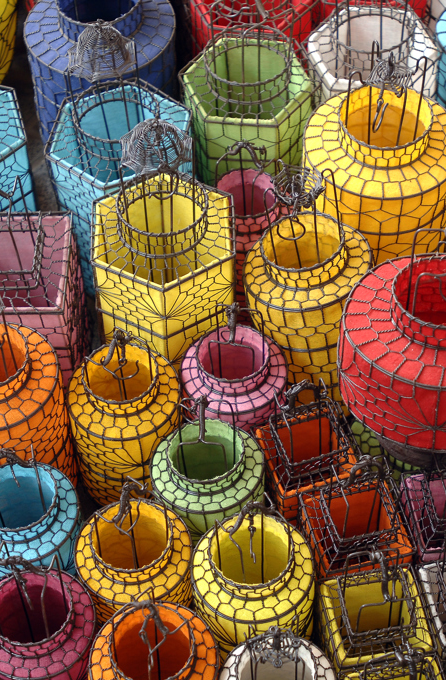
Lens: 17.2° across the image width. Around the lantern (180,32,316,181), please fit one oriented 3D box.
[{"bbox_3d":[0.039,-0.271,2.070,0.195,0.309,0.168,4,52,5],"label":"lantern"}]

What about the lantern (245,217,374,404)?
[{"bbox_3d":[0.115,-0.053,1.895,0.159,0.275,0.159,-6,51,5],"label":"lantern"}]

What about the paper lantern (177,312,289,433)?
[{"bbox_3d":[0.015,0.058,1.852,0.138,0.249,0.138,-1,52,0],"label":"paper lantern"}]

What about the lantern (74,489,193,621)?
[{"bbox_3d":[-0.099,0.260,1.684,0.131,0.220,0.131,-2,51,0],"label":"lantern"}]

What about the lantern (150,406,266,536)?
[{"bbox_3d":[-0.016,0.171,1.771,0.141,0.239,0.141,-3,52,-1],"label":"lantern"}]

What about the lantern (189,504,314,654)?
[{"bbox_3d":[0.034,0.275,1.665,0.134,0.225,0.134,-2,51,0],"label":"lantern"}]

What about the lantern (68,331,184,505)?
[{"bbox_3d":[-0.116,0.097,1.812,0.143,0.270,0.143,-7,52,-4],"label":"lantern"}]

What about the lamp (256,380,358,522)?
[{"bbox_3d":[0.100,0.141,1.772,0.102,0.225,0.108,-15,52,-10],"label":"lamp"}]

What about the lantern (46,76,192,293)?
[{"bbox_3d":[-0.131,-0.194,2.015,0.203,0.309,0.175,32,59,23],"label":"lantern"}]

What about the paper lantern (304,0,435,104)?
[{"bbox_3d":[0.208,-0.326,2.117,0.188,0.295,0.163,6,52,6],"label":"paper lantern"}]

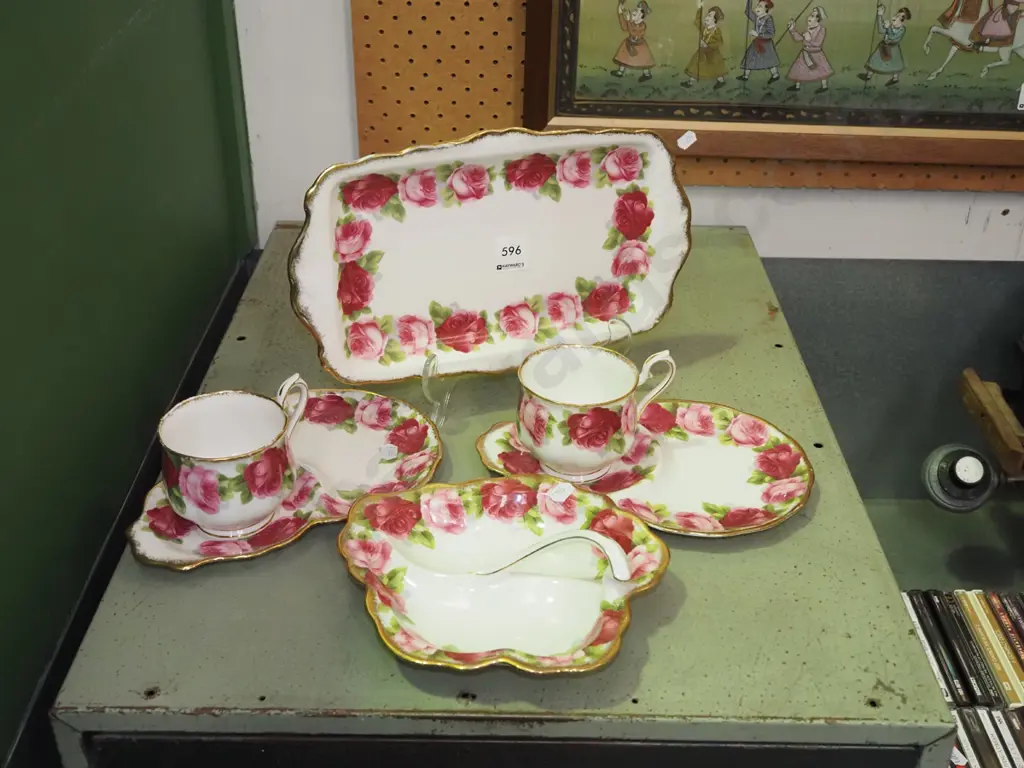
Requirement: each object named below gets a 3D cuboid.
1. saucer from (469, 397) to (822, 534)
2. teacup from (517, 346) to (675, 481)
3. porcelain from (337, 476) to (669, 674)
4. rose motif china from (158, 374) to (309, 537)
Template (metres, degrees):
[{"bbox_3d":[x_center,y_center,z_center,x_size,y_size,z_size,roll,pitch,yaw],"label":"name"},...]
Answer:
[{"bbox_3d":[0.087,0.055,0.754,0.225,0.020,0.149,6,32,8],"label":"saucer"},{"bbox_3d":[0.055,0.018,0.742,0.102,0.082,0.077,-6,33,-11],"label":"teacup"},{"bbox_3d":[-0.005,0.114,0.628,0.185,0.051,0.161,-1,32,-3],"label":"porcelain"},{"bbox_3d":[-0.163,0.044,0.695,0.077,0.082,0.102,28,41,36],"label":"rose motif china"}]

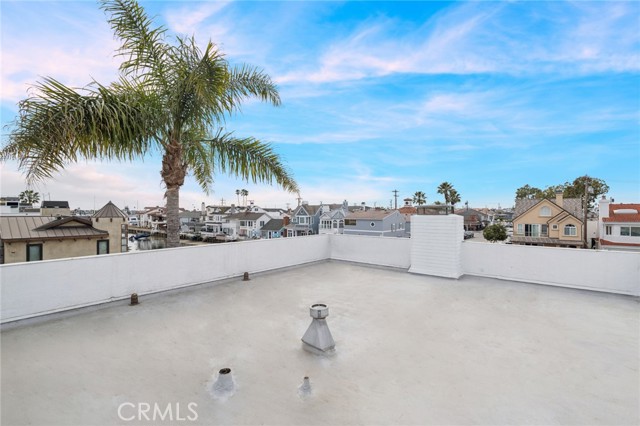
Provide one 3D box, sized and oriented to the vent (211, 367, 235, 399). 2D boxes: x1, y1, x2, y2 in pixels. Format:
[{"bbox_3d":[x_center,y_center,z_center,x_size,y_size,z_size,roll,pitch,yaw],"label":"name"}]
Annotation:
[{"bbox_3d":[-0.855,1.468,2.500,0.200,0.165,0.200,0,0,0],"label":"vent"}]

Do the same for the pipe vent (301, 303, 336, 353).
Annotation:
[{"bbox_3d":[-0.010,1.311,3.250,0.390,0.480,0.220,0,0,42],"label":"pipe vent"}]

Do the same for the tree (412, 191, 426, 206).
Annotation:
[{"bbox_3d":[26.400,0.900,75.000,3.500,13.200,3.500,0,0,0],"label":"tree"}]

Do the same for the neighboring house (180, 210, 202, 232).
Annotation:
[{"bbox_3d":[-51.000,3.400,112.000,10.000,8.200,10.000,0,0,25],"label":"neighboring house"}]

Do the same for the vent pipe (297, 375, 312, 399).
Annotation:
[{"bbox_3d":[-0.131,1.485,2.450,0.125,0.130,0.125,0,0,0],"label":"vent pipe"}]

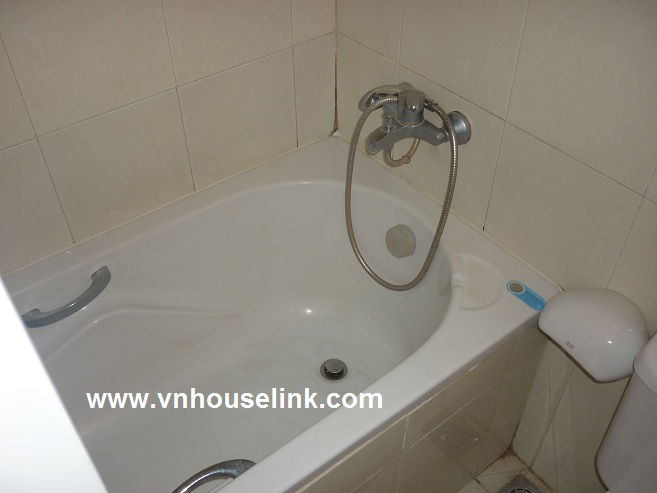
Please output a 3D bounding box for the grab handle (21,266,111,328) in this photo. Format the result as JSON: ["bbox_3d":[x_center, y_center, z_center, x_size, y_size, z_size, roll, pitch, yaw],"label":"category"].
[{"bbox_3d":[-0.547,0.113,1.329,0.215,0.042,0.064,-28,49,-26],"label":"grab handle"}]

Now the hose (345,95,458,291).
[{"bbox_3d":[0.157,-0.113,1.419,0.260,0.470,0.150,31,52,30],"label":"hose"}]

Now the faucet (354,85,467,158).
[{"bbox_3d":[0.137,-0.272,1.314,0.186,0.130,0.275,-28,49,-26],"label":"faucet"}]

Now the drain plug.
[{"bbox_3d":[0.015,0.320,1.635,0.071,0.026,0.071,0,43,0],"label":"drain plug"}]

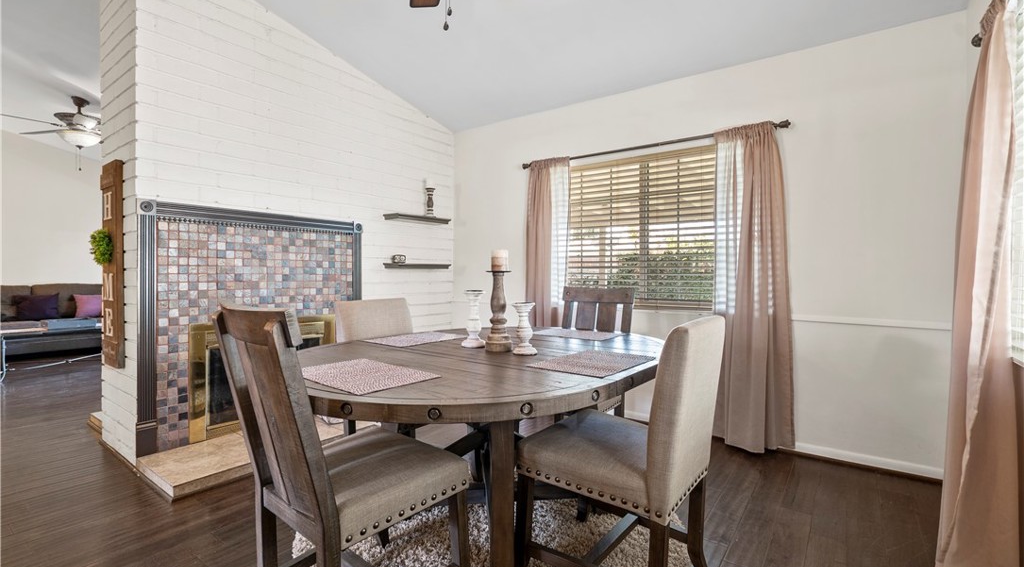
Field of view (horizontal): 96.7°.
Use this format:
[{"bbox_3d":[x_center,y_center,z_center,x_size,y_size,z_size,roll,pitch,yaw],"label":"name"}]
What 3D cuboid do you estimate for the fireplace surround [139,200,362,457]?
[{"bbox_3d":[-1.585,0.241,2.999,0.070,1.395,1.390,1,1,36],"label":"fireplace surround"}]

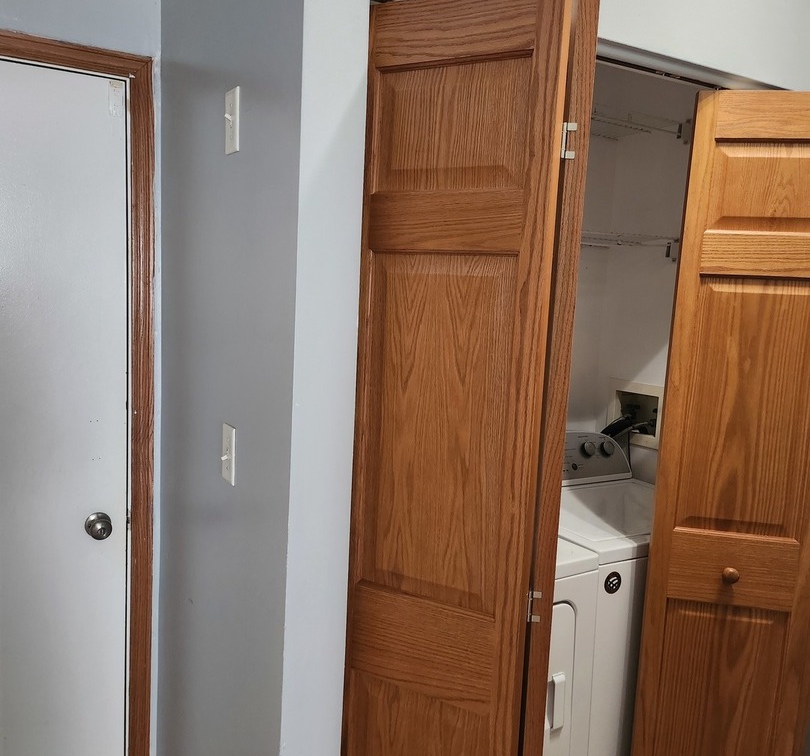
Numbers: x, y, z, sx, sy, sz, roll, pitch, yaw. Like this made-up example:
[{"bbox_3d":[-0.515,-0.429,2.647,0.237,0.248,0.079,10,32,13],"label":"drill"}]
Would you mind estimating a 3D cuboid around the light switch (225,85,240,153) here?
[{"bbox_3d":[-0.332,-0.487,1.420,0.016,0.115,0.071,-2,9,-31],"label":"light switch"}]

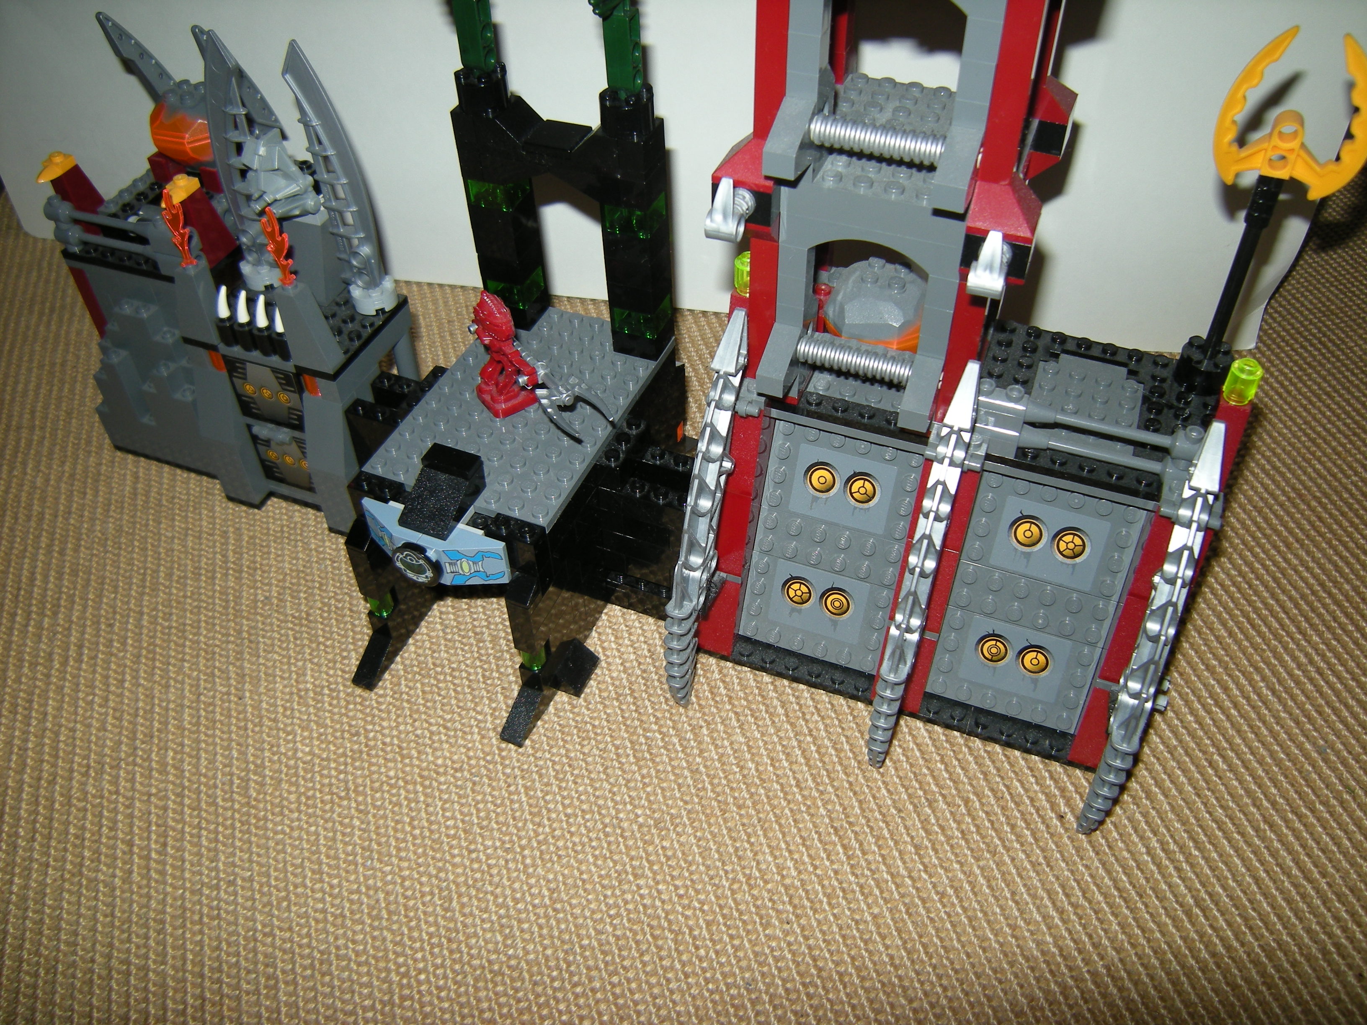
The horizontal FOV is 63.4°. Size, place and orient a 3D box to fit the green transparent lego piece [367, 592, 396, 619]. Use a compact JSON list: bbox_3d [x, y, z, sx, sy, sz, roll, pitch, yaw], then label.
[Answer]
[{"bbox_3d":[-0.099,0.028,0.364,0.008,0.010,0.008,16,49,16],"label":"green transparent lego piece"}]

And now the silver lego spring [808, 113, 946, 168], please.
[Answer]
[{"bbox_3d":[0.047,-0.090,0.267,0.032,0.007,0.007,15,49,15],"label":"silver lego spring"}]

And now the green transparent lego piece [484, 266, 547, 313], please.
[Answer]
[{"bbox_3d":[-0.058,-0.080,0.382,0.016,0.010,0.016,16,49,16],"label":"green transparent lego piece"}]

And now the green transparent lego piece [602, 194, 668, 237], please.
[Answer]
[{"bbox_3d":[-0.015,-0.094,0.340,0.016,0.010,0.016,16,49,16],"label":"green transparent lego piece"}]

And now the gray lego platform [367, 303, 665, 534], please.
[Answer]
[{"bbox_3d":[-0.051,-0.036,0.361,0.064,0.005,0.096,16,49,16],"label":"gray lego platform"}]

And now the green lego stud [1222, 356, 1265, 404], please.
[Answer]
[{"bbox_3d":[0.152,-0.036,0.299,0.008,0.011,0.008,15,49,15],"label":"green lego stud"}]

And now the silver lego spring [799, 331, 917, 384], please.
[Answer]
[{"bbox_3d":[0.048,-0.042,0.307,0.033,0.007,0.007,16,48,15],"label":"silver lego spring"}]

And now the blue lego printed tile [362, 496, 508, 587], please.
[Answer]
[{"bbox_3d":[-0.076,0.012,0.327,0.048,0.016,0.013,16,49,16],"label":"blue lego printed tile"}]

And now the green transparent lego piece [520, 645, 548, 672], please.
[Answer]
[{"bbox_3d":[-0.048,0.045,0.355,0.008,0.010,0.008,-1,47,1],"label":"green transparent lego piece"}]

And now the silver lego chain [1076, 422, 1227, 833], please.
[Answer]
[{"bbox_3d":[0.123,0.040,0.296,0.009,0.134,0.029,15,24,15],"label":"silver lego chain"}]

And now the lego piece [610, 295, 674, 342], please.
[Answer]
[{"bbox_3d":[-0.013,-0.067,0.368,0.016,0.010,0.016,16,49,16],"label":"lego piece"}]

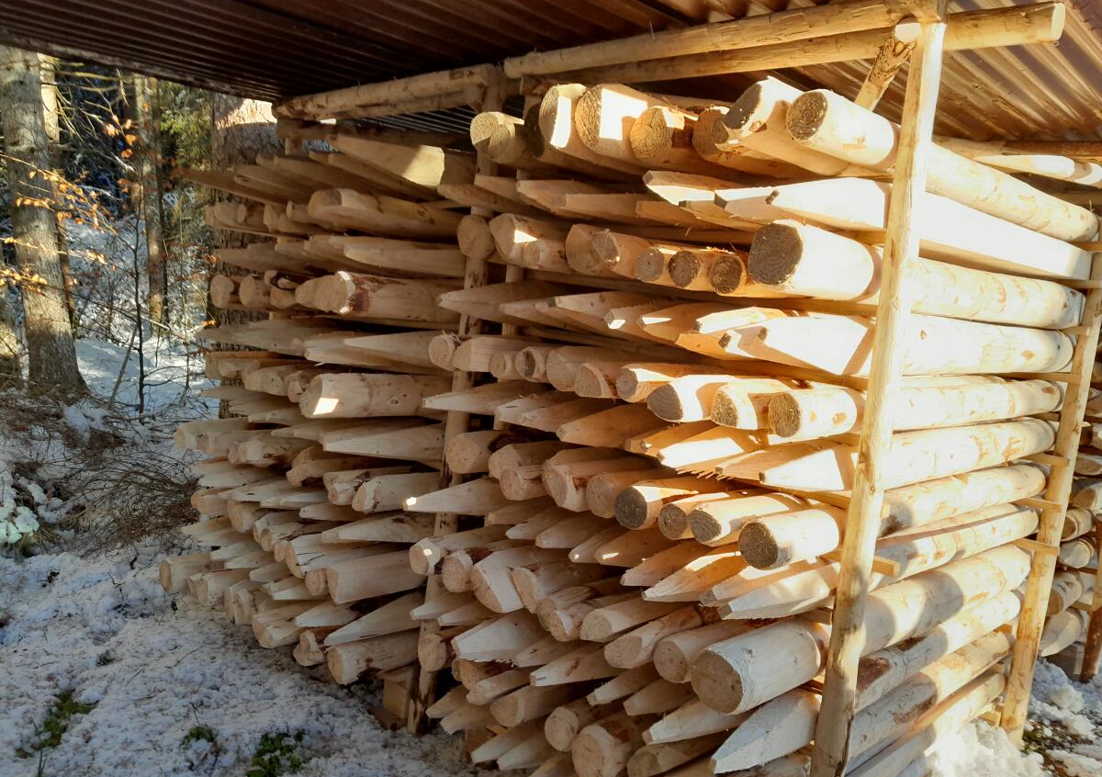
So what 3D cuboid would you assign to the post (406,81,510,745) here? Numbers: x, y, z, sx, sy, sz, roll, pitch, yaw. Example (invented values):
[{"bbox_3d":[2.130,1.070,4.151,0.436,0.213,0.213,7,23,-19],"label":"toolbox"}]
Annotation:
[{"bbox_3d":[-0.313,0.112,2.673,0.082,2.190,0.082,-1,12,-42],"label":"post"}]

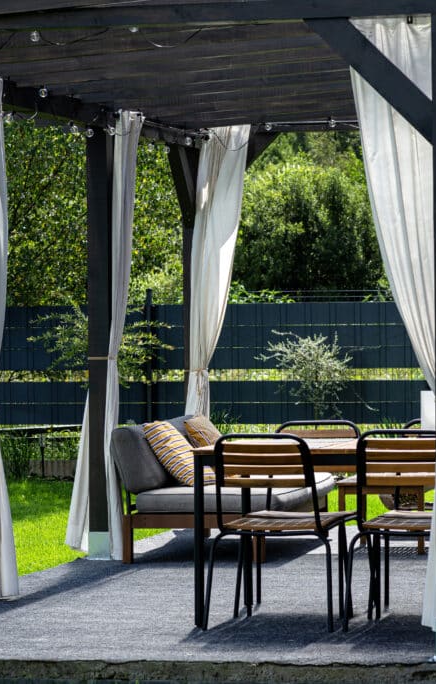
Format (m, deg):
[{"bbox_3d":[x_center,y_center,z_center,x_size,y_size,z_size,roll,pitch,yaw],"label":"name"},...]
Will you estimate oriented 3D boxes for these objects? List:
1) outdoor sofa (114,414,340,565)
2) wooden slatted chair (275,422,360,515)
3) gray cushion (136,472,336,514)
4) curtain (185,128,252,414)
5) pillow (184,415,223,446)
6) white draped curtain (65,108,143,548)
[{"bbox_3d":[0.084,0.797,15.961,0.880,0.740,1.930,-1,0,13],"label":"outdoor sofa"},{"bbox_3d":[0.374,0.768,12.480,0.540,0.820,0.660,-1,0,13],"label":"wooden slatted chair"},{"bbox_3d":[0.110,0.833,15.714,0.750,0.120,1.530,-1,0,13],"label":"gray cushion"},{"bbox_3d":[-0.033,-0.094,17.300,0.430,2.420,0.210,-1,0,14],"label":"curtain"},{"bbox_3d":[0.028,0.622,16.219,0.150,0.440,0.460,-39,-8,10],"label":"pillow"},{"bbox_3d":[-0.626,-0.043,15.635,0.350,2.420,0.450,-1,0,13],"label":"white draped curtain"}]

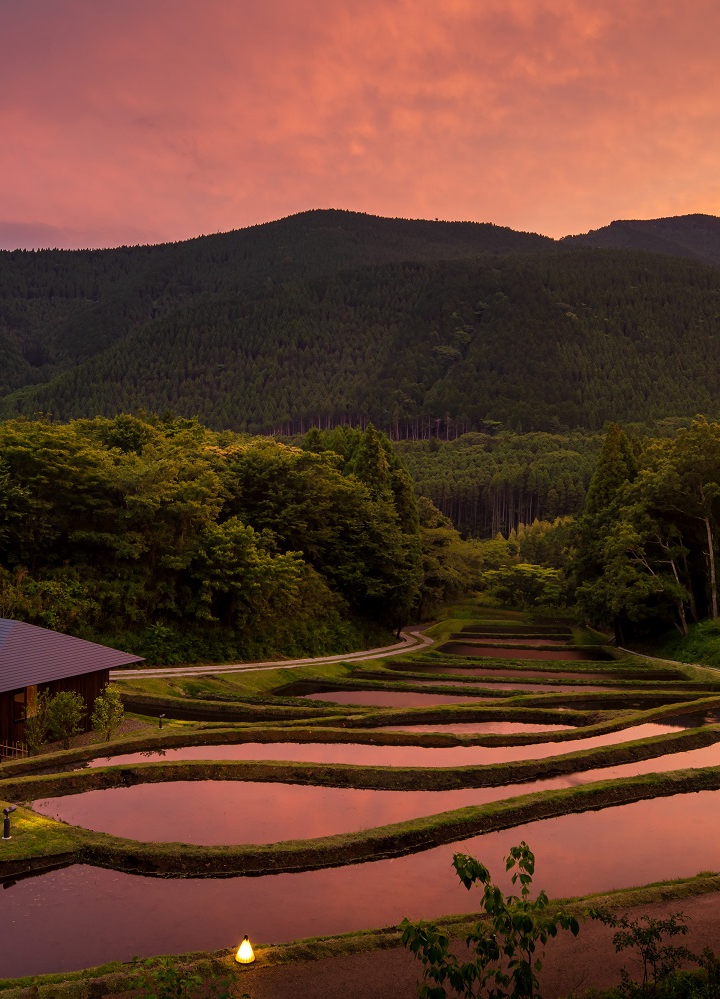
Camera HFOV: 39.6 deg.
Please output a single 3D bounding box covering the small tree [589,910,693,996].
[{"bbox_3d":[3.714,6.015,13.200,1.350,1.200,1.250,0,1,16],"label":"small tree"}]

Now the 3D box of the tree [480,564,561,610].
[{"bbox_3d":[15.531,8.446,96.000,7.300,4.700,7.000,0,1,0],"label":"tree"}]

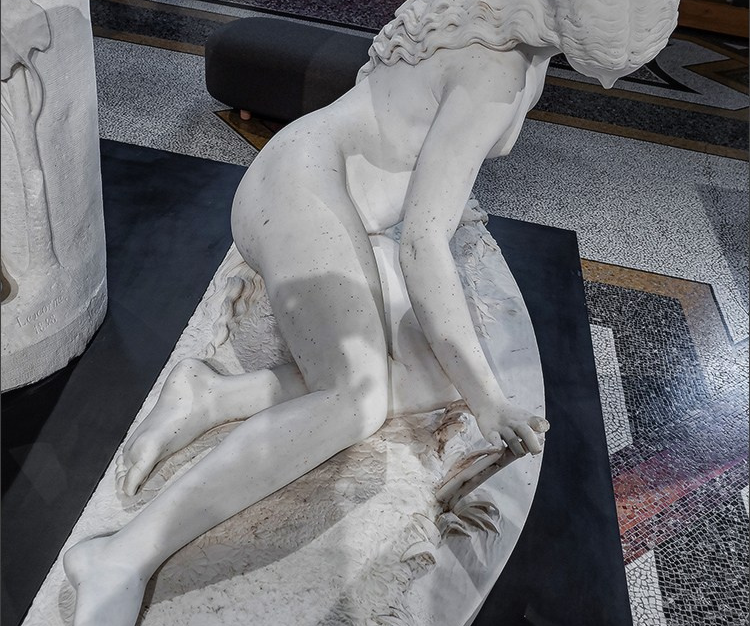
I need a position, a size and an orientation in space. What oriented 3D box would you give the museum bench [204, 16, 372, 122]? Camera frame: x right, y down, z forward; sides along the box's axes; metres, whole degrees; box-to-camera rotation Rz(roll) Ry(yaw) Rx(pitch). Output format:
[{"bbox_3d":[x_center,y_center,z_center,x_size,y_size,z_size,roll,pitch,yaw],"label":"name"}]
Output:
[{"bbox_3d":[-0.195,-1.149,3.803,1.304,0.386,0.609,14,37,5],"label":"museum bench"}]

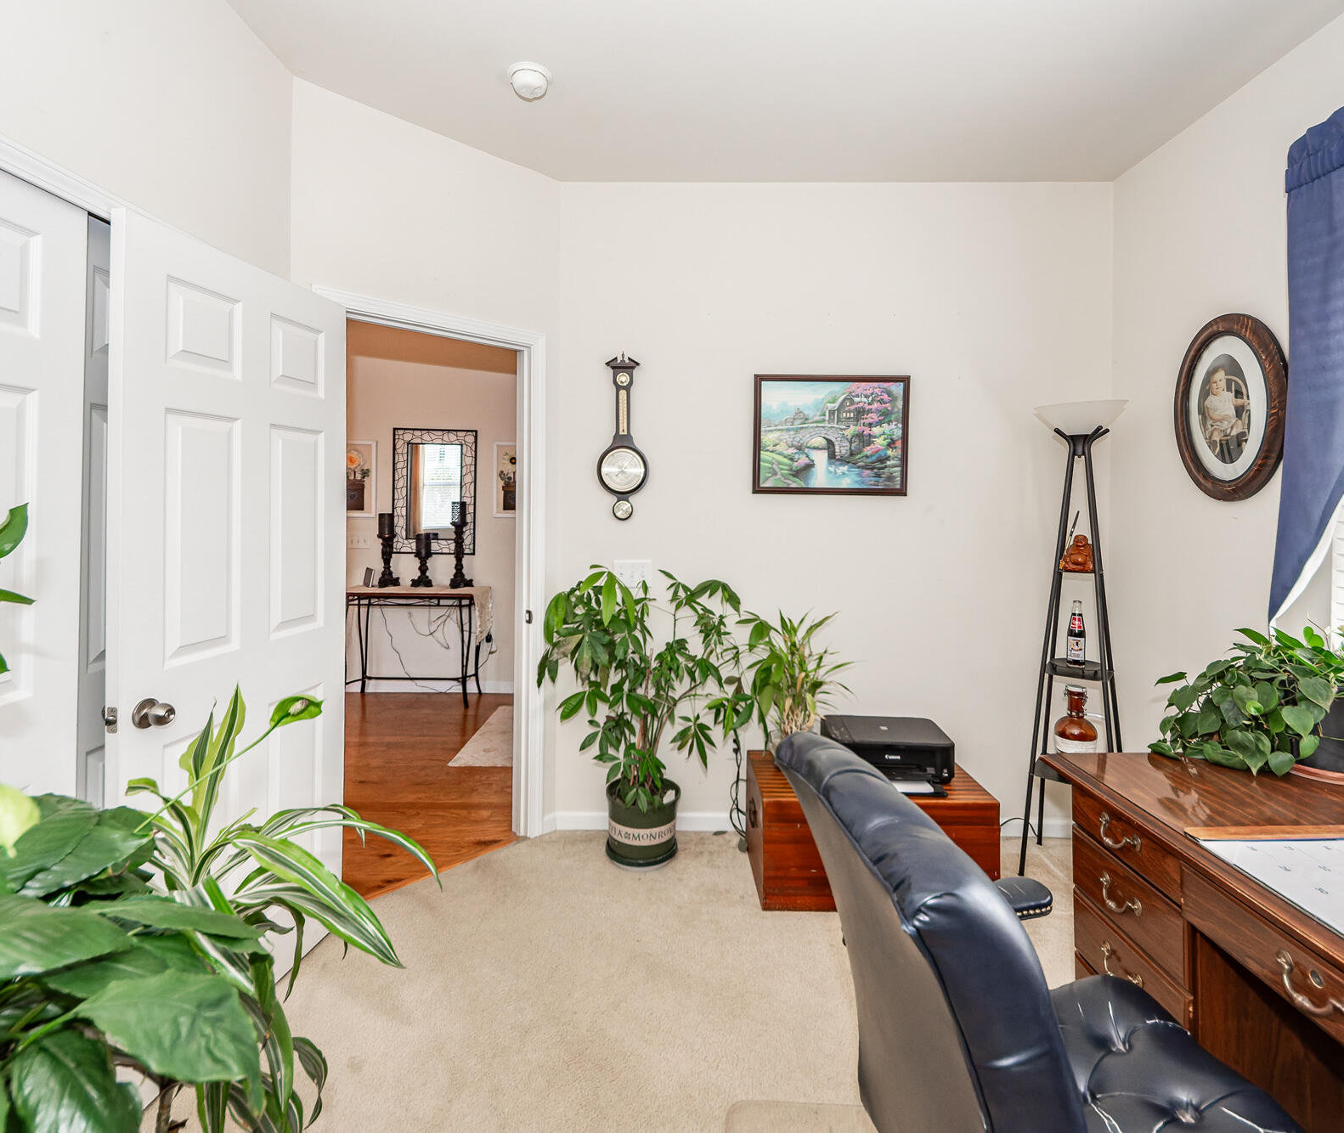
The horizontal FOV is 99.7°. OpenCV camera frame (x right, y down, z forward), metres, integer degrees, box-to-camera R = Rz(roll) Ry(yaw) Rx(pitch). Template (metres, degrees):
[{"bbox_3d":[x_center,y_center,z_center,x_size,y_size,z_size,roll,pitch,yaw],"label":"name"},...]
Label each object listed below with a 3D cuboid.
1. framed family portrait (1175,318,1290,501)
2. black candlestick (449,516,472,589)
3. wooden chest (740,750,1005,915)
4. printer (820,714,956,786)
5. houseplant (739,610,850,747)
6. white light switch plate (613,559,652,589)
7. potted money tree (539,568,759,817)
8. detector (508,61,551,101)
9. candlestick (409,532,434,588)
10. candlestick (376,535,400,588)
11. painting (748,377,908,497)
[{"bbox_3d":[1.842,-0.527,1.885,0.035,0.610,0.385,0,3,0],"label":"framed family portrait"},{"bbox_3d":[-1.501,-0.113,4.030,0.150,0.555,0.150,0,5,0],"label":"black candlestick"},{"bbox_3d":[0.724,0.995,2.160,0.810,0.405,0.385,0,5,0],"label":"wooden chest"},{"bbox_3d":[0.830,0.709,2.246,0.450,0.152,0.300,1,5,5],"label":"printer"},{"bbox_3d":[0.464,0.465,2.130,0.390,0.580,0.360,0,3,0],"label":"houseplant"},{"bbox_3d":[-0.166,0.034,2.400,0.162,0.116,0.009,0,5,0],"label":"white light switch plate"},{"bbox_3d":[-0.105,0.465,2.150,0.810,0.950,0.580,0,5,0],"label":"potted money tree"},{"bbox_3d":[-0.451,-1.541,1.810,0.142,0.045,0.142,0,3,0],"label":"detector"},{"bbox_3d":[-1.798,-0.046,4.070,0.145,0.395,0.145,0,5,0],"label":"candlestick"},{"bbox_3d":[-2.010,-0.038,4.030,0.155,0.365,0.150,0,3,0],"label":"candlestick"},{"bbox_3d":[0.668,-0.550,2.375,0.648,0.497,0.027,0,3,0],"label":"painting"}]

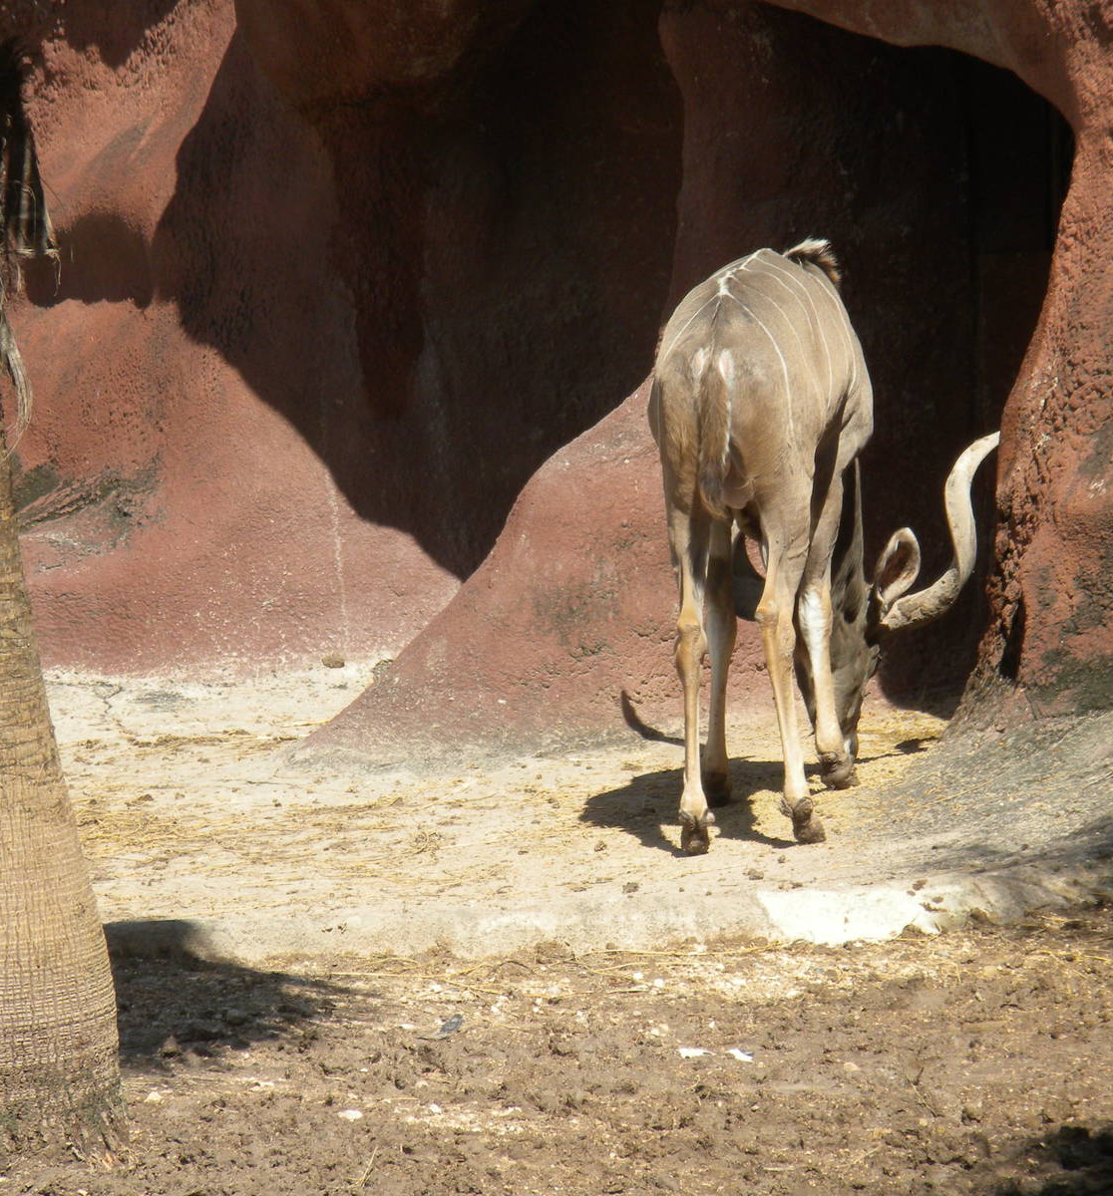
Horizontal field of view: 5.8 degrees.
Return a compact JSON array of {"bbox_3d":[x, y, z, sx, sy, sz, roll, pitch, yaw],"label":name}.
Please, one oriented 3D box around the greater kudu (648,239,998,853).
[{"bbox_3d":[0.592,-0.182,26.139,0.660,1.360,1.640,2,8,13],"label":"greater kudu"}]

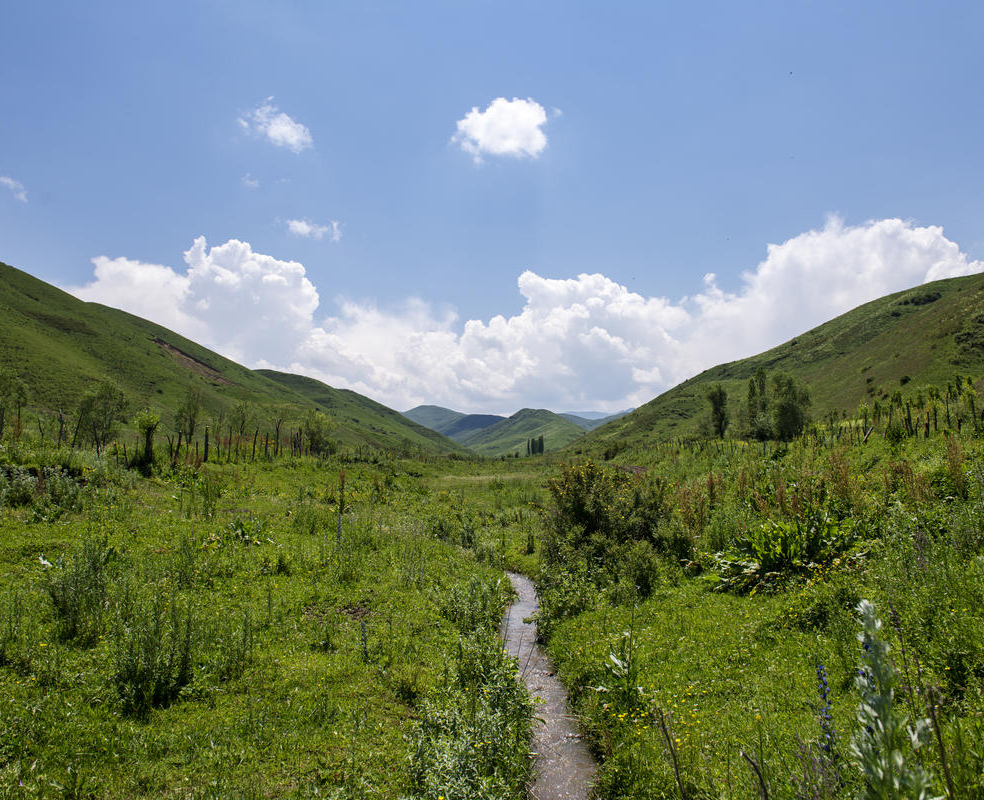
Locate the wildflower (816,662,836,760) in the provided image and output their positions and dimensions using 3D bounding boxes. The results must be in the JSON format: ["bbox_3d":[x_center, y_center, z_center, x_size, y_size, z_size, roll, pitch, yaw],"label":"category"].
[{"bbox_3d":[1.505,1.402,3.600,0.090,0.441,0.090,0,-2,0],"label":"wildflower"}]

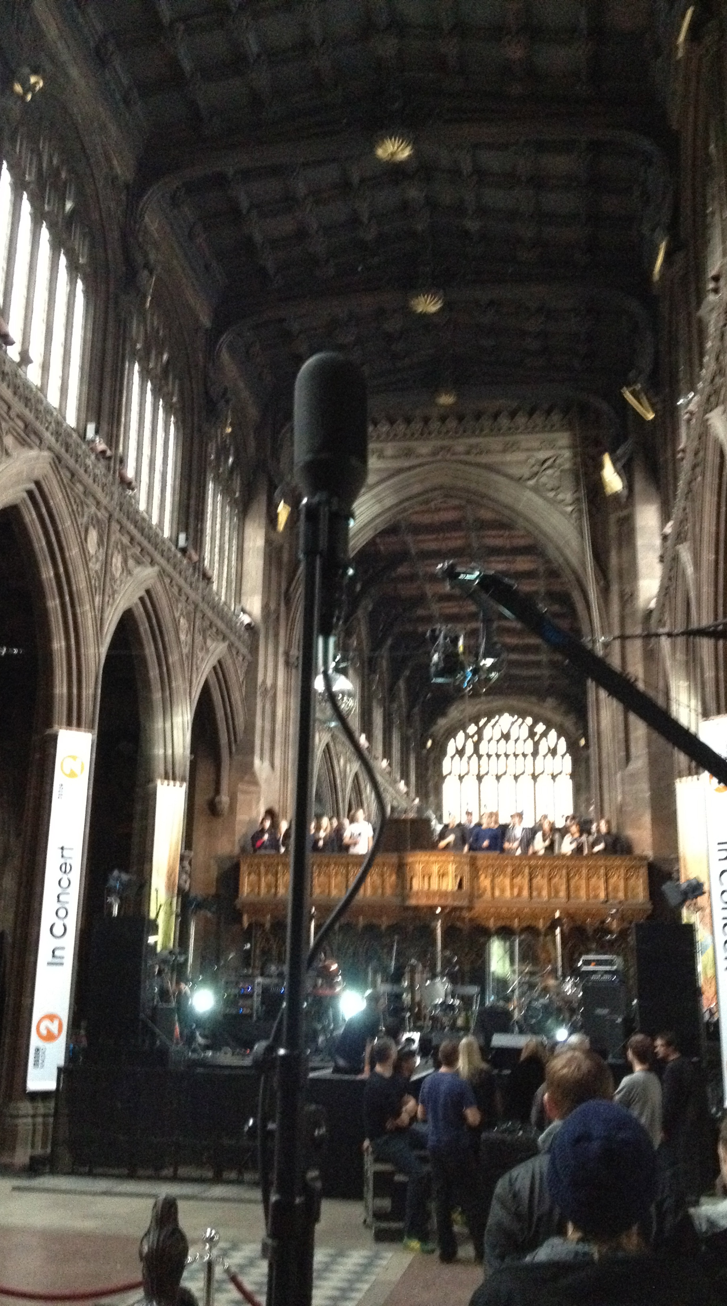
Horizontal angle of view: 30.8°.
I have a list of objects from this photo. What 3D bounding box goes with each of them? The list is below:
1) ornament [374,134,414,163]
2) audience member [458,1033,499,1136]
[{"bbox_3d":[0.474,-7.677,20.111,0.570,0.160,0.570,-1,-15,9],"label":"ornament"},{"bbox_3d":[1.026,4.335,11.769,0.460,1.740,0.340,-3,-15,13],"label":"audience member"}]

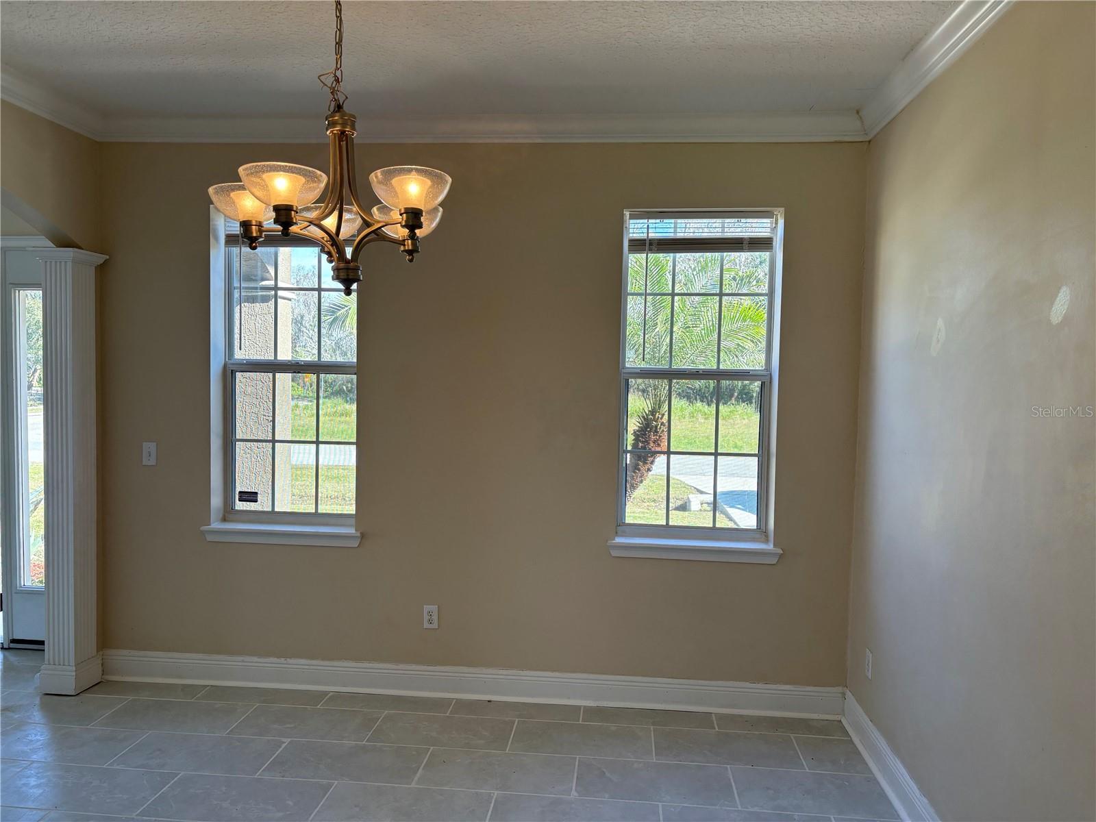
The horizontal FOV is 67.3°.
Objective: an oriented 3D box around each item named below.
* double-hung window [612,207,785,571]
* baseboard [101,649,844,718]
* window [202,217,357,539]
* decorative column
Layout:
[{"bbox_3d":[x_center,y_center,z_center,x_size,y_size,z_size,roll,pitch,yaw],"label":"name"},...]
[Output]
[{"bbox_3d":[0.701,-0.119,3.846,0.775,1.620,0.190,1,3,5],"label":"double-hung window"},{"bbox_3d":[-0.429,1.322,3.987,3.633,0.148,0.028,1,3,5],"label":"baseboard"},{"bbox_3d":[-1.267,-0.169,4.010,0.775,1.620,0.190,1,3,5],"label":"window"},{"bbox_3d":[-2.317,0.296,3.992,0.234,2.119,0.254,1,3,5],"label":"decorative column"}]

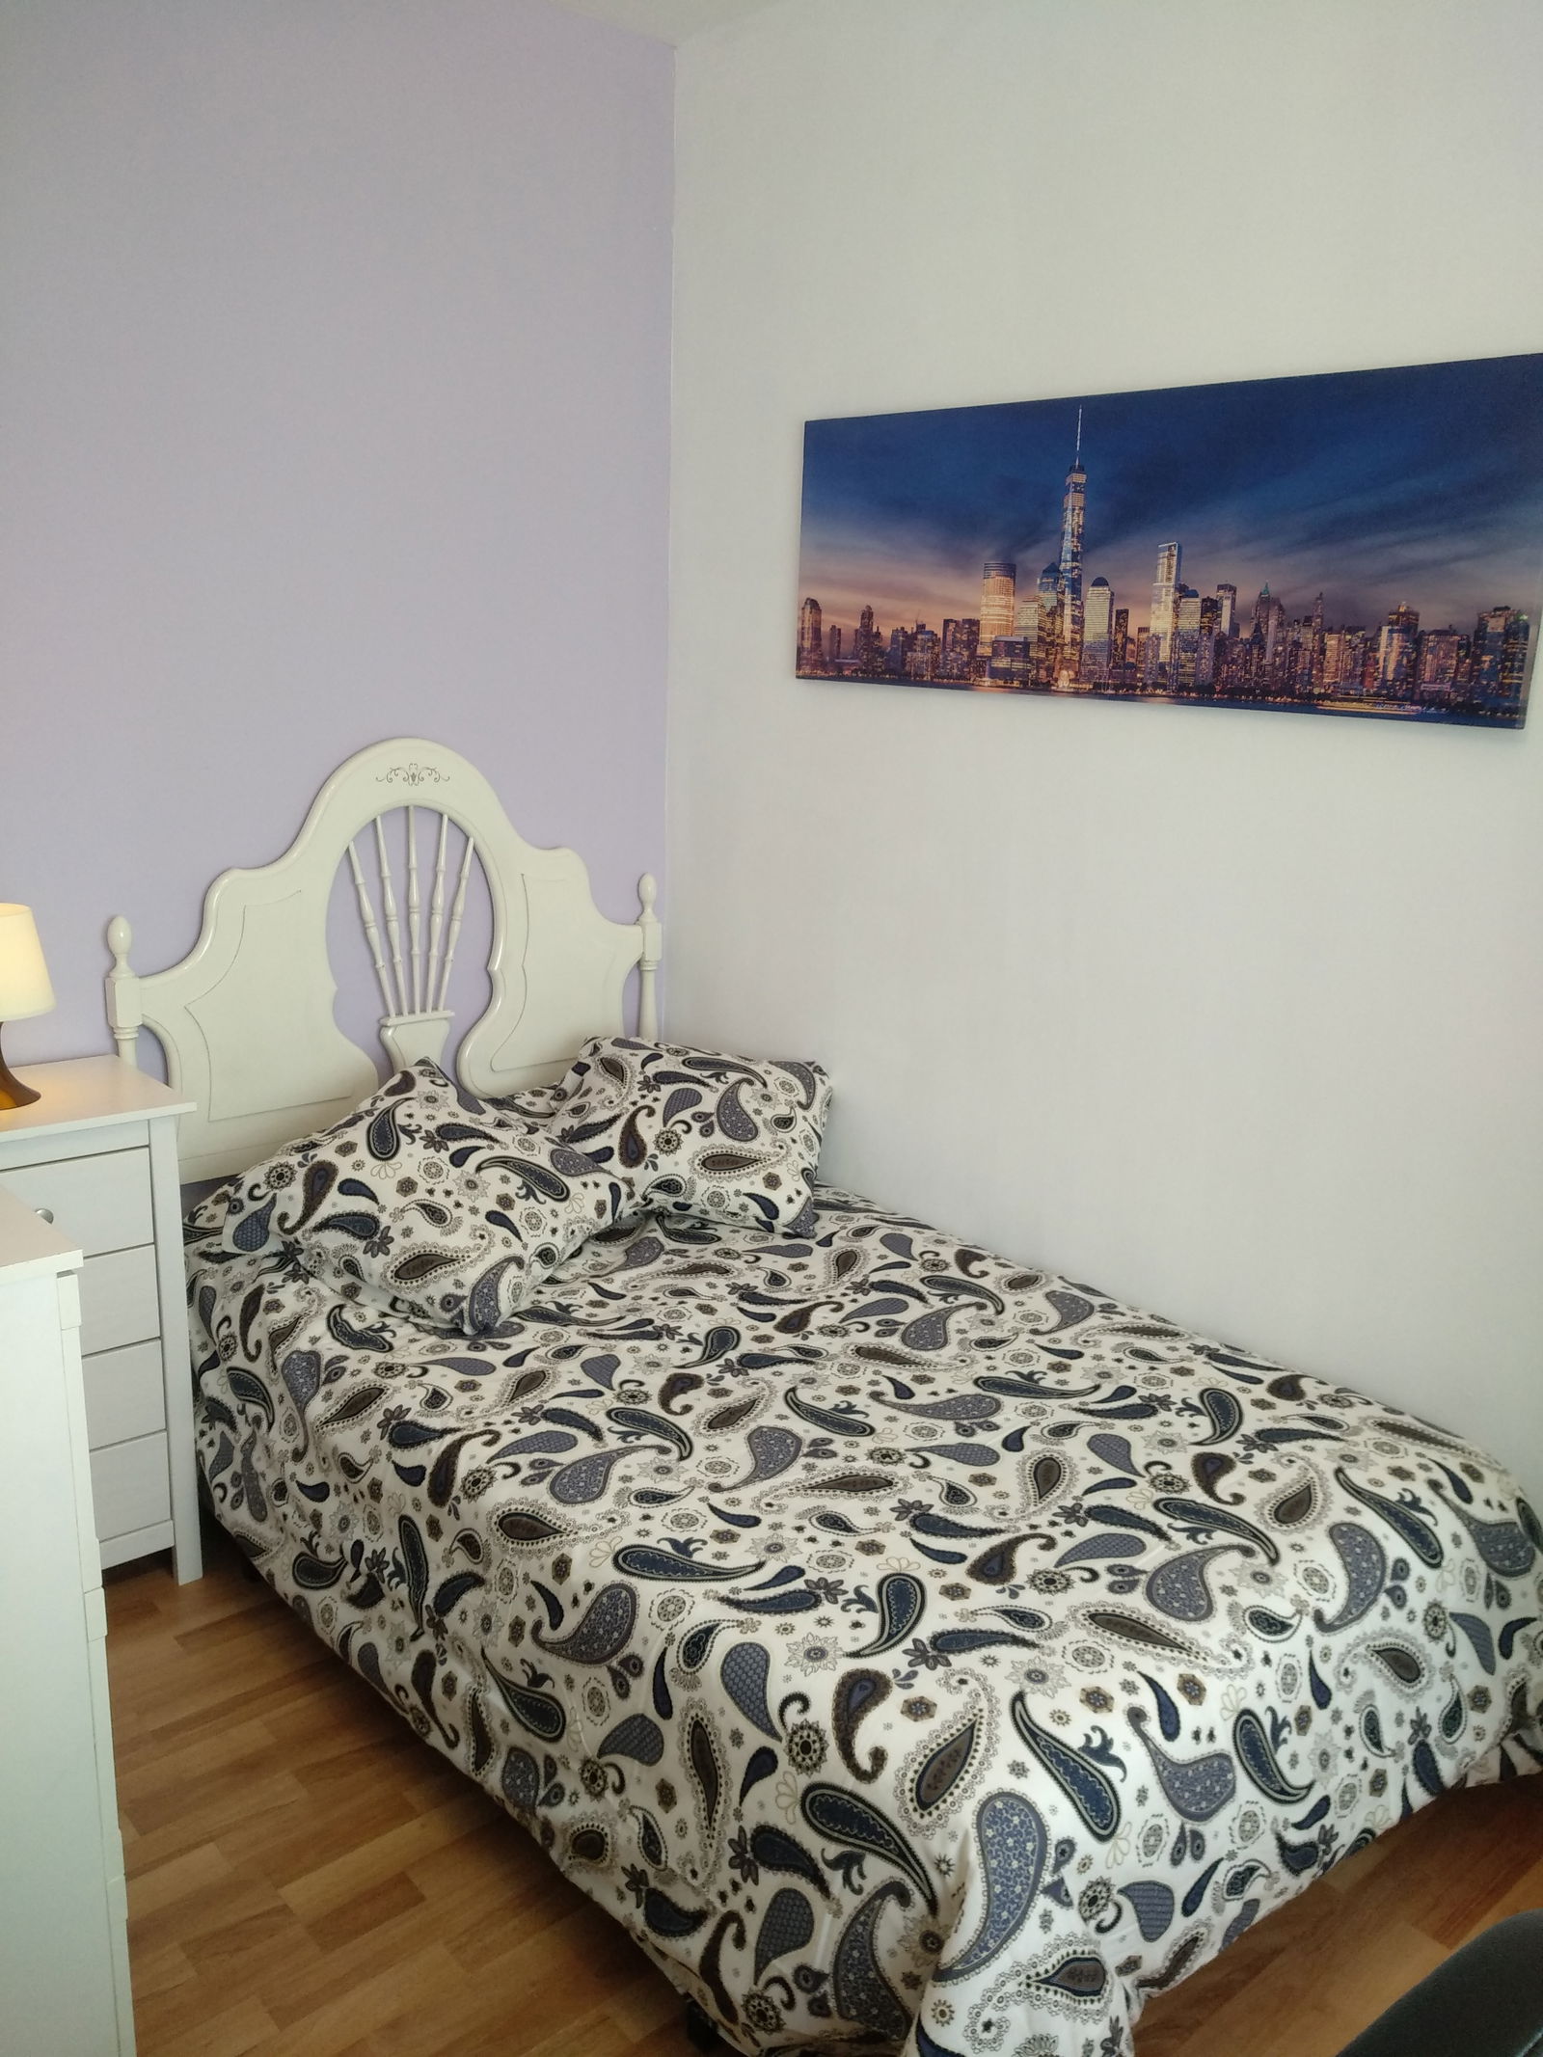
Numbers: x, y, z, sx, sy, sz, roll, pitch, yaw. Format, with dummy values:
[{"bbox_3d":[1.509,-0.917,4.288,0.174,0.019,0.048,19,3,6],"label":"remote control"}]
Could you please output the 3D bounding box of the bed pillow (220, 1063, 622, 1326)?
[{"bbox_3d":[-0.609,0.304,2.322,0.470,0.170,0.510,33,41,3],"label":"bed pillow"}]

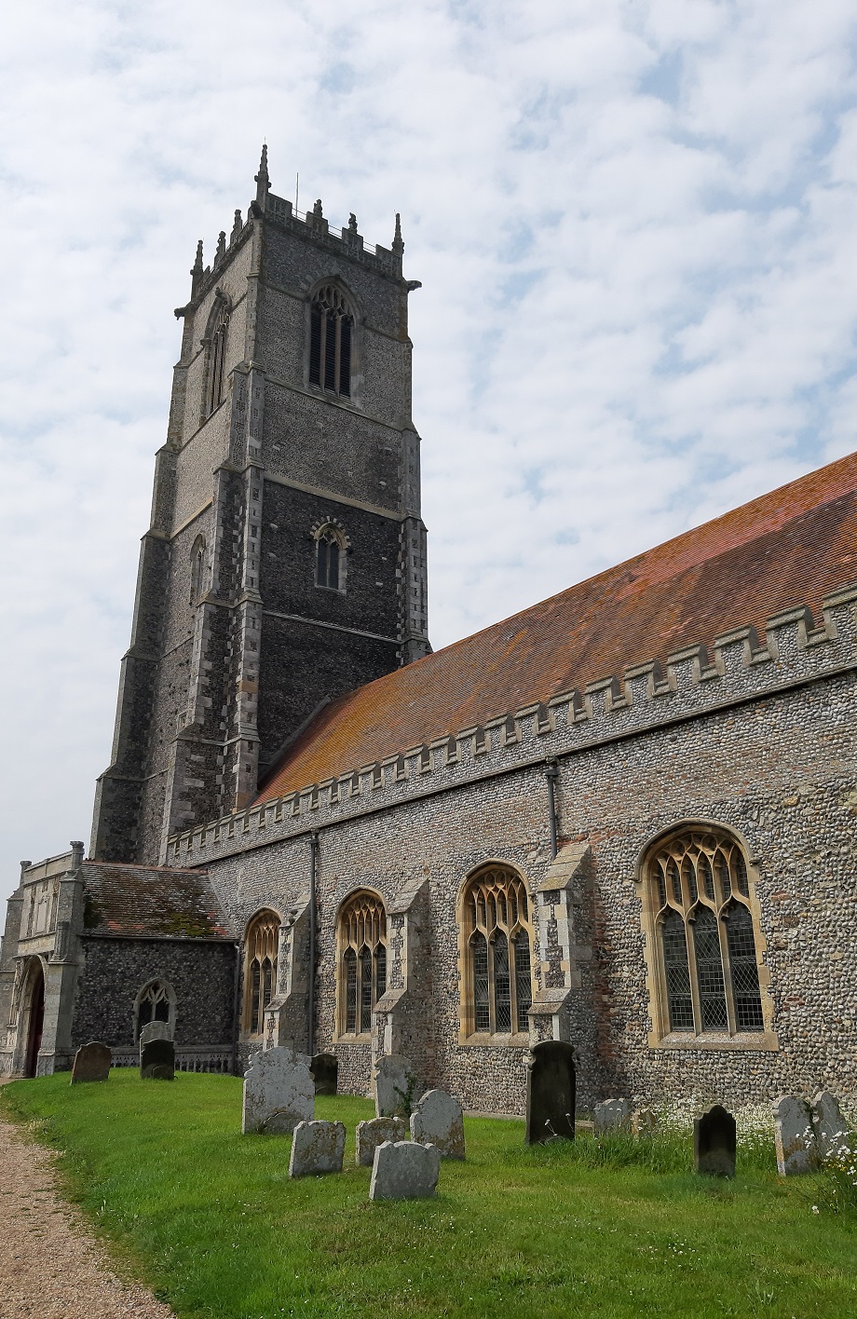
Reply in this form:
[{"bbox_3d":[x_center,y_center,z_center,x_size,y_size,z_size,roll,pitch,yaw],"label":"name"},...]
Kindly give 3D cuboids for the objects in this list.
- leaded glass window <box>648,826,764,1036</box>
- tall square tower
[{"bbox_3d":[4.623,4.530,17.194,0.400,3.420,2.280,13,-24,-34],"label":"leaded glass window"},{"bbox_3d":[-6.689,-3.313,46.884,11.480,40.460,11.060,13,-24,-34],"label":"tall square tower"}]

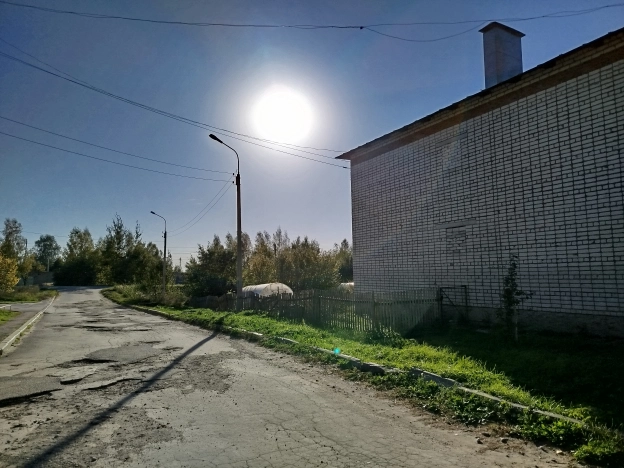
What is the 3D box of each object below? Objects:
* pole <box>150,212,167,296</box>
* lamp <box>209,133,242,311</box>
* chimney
[{"bbox_3d":[-15.312,2.161,43.089,1.538,8.796,0.280,2,-6,-29],"label":"pole"},{"bbox_3d":[-4.339,-0.540,21.739,1.758,8.844,0.280,2,-6,-29],"label":"lamp"},{"bbox_3d":[6.758,-5.947,15.175,1.558,2.240,0.661,2,-6,-29],"label":"chimney"}]

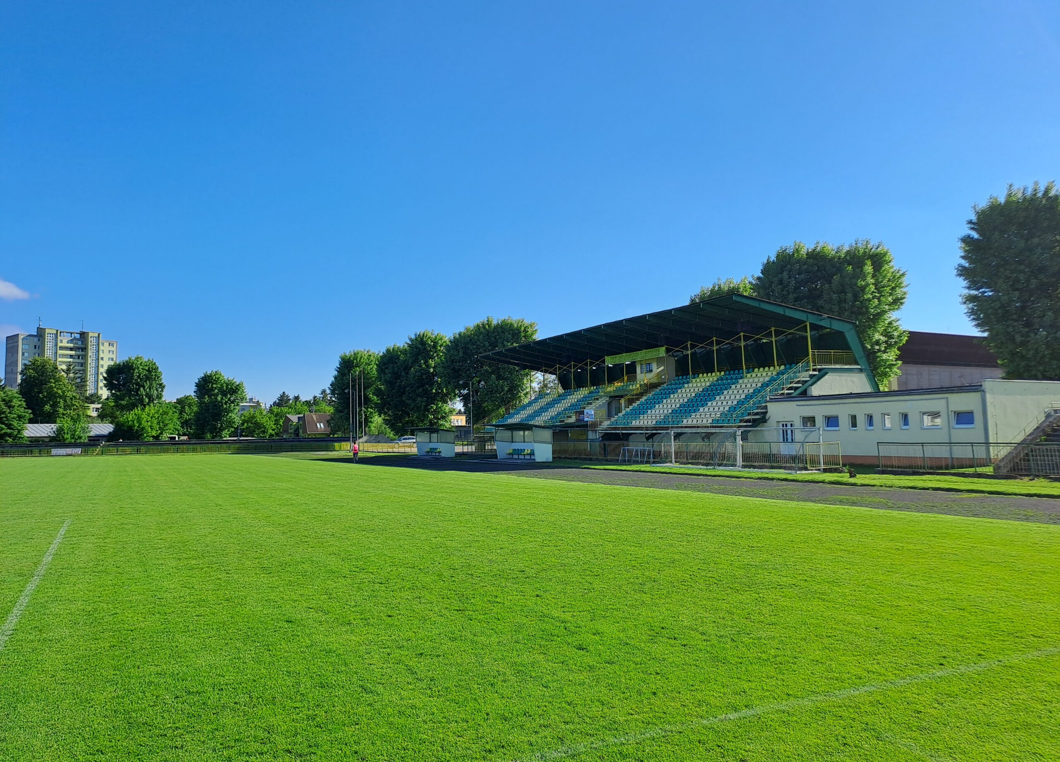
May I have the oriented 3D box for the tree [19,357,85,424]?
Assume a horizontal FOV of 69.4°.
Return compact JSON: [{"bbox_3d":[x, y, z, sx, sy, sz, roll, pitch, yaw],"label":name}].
[{"bbox_3d":[-96.739,4.584,154.313,13.000,18.780,13.000,2,-5,-32],"label":"tree"}]

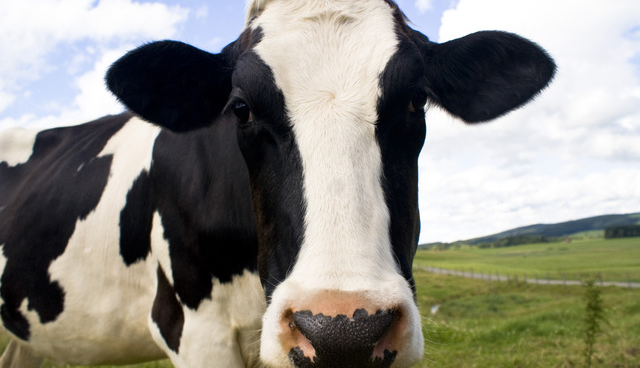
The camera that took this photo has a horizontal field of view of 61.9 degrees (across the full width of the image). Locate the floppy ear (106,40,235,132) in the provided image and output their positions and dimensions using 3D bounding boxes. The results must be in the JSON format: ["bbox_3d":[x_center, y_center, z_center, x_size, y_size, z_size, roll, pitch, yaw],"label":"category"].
[{"bbox_3d":[-0.213,-0.139,0.760,0.187,0.130,0.075,-1,-6,9],"label":"floppy ear"}]

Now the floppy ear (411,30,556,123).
[{"bbox_3d":[0.236,-0.153,0.760,0.200,0.130,0.075,1,-6,-9],"label":"floppy ear"}]

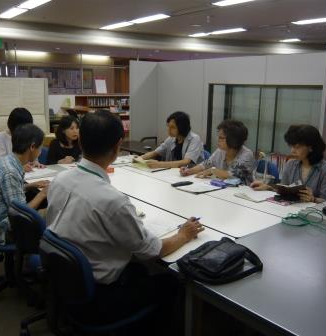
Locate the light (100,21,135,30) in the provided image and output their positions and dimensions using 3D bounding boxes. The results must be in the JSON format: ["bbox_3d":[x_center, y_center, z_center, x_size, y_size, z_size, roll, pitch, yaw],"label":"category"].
[{"bbox_3d":[-1.096,-3.367,8.580,0.280,0.070,1.210,-11,17,-38],"label":"light"}]

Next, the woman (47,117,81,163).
[{"bbox_3d":[-0.992,0.028,3.902,0.470,1.180,0.620,-9,16,-34],"label":"woman"}]

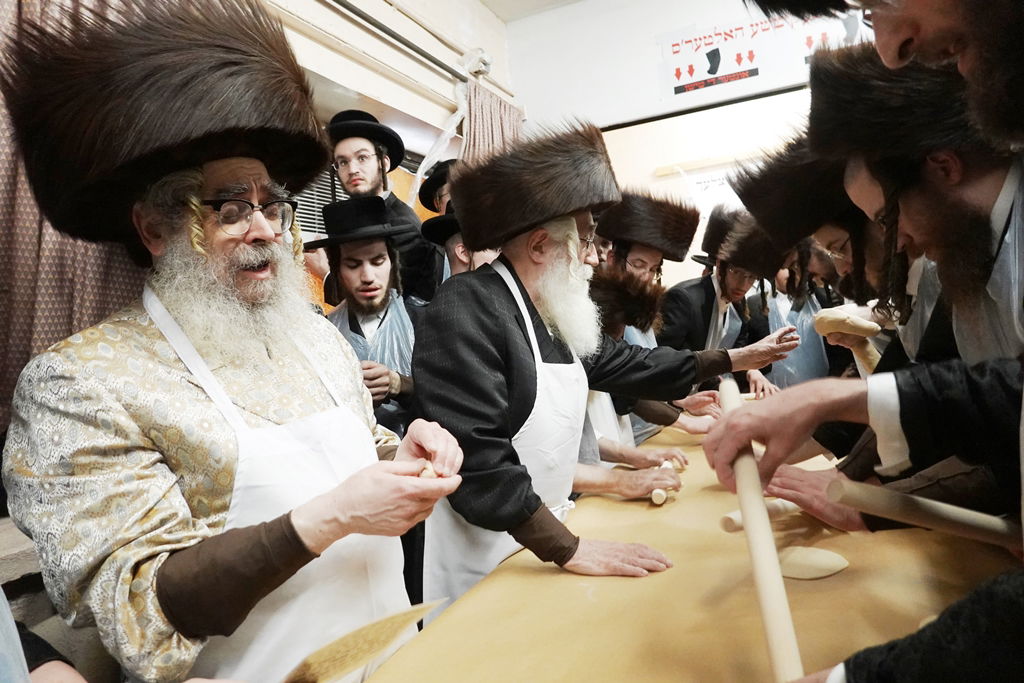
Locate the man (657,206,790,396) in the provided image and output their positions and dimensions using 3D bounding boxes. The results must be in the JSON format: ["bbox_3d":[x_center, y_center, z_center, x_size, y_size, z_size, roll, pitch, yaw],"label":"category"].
[{"bbox_3d":[0.940,0.310,2.980,0.540,1.720,0.550,-5,2,-25],"label":"man"}]

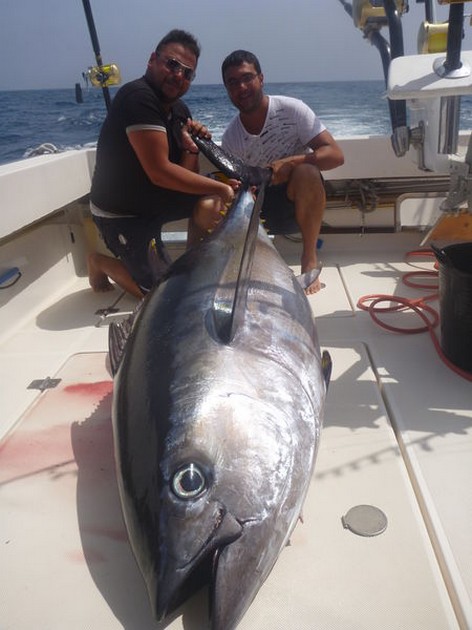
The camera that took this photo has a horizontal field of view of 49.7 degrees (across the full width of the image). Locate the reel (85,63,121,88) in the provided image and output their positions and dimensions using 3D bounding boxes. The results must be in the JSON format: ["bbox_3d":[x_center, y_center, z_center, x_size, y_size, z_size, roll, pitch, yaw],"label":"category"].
[{"bbox_3d":[-0.698,-1.252,2.663,0.170,0.115,0.120,-15,20,-22],"label":"reel"}]

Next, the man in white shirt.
[{"bbox_3d":[0.207,-0.661,2.393,0.580,1.020,0.660,5,25,14],"label":"man in white shirt"}]

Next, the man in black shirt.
[{"bbox_3d":[-0.343,-0.628,2.269,0.680,1.090,0.520,16,30,33],"label":"man in black shirt"}]

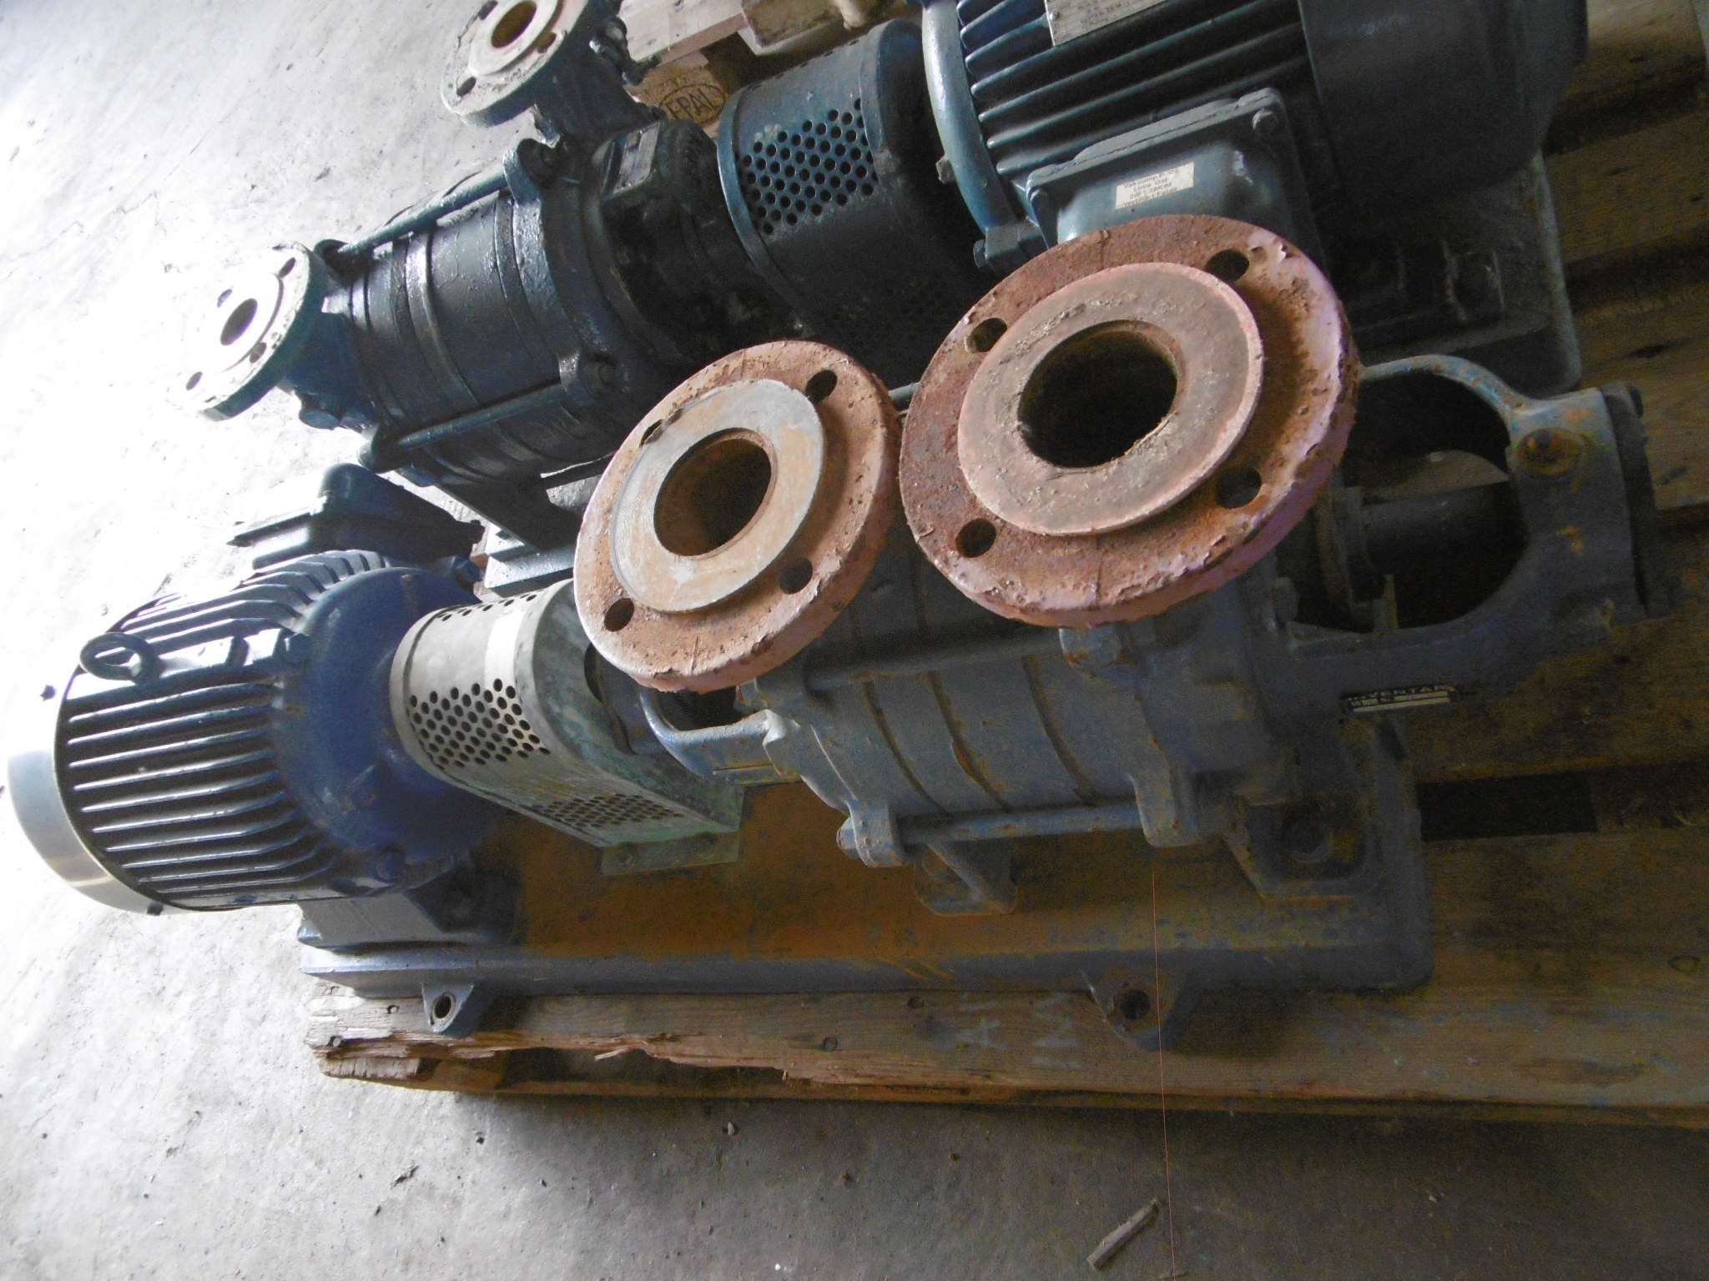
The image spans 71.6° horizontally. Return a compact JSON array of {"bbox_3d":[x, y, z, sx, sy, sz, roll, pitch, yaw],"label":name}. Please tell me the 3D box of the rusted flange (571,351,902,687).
[{"bbox_3d":[-0.060,-0.065,0.574,0.184,0.024,0.184,-9,61,30],"label":"rusted flange"}]

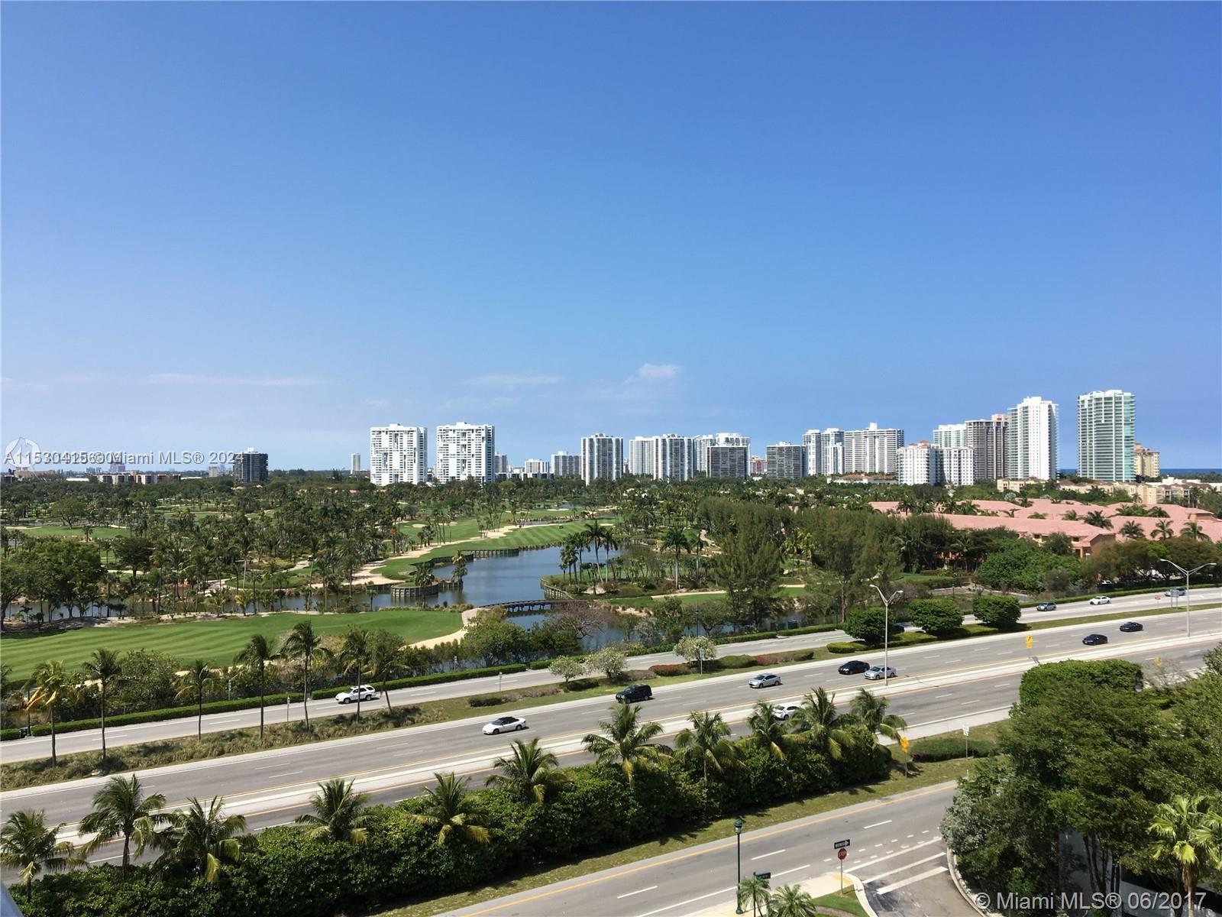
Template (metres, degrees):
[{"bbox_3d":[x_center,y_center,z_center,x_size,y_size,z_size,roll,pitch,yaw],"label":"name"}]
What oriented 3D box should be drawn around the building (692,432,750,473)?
[{"bbox_3d":[162.494,2.551,1520.034,78.000,79.000,38.000,0,-1,0],"label":"building"}]

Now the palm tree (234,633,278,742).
[{"bbox_3d":[-37.230,24.020,107.280,4.610,10.860,4.610,0,0,0],"label":"palm tree"}]

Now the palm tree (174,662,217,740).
[{"bbox_3d":[-44.287,25.897,109.800,4.600,8.685,4.600,0,0,-22],"label":"palm tree"}]

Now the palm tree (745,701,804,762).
[{"bbox_3d":[14.758,25.913,92.816,5.210,7.750,5.210,0,-1,0],"label":"palm tree"}]

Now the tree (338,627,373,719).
[{"bbox_3d":[-29.443,24.698,117.988,4.100,10.800,4.100,0,-1,0],"label":"tree"}]

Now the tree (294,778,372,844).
[{"bbox_3d":[-18.763,25.716,69.584,5.100,7.870,5.100,0,-1,0],"label":"tree"}]

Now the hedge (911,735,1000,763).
[{"bbox_3d":[33.950,28.860,101.670,8.300,1.100,3.600,0,0,-15],"label":"hedge"}]

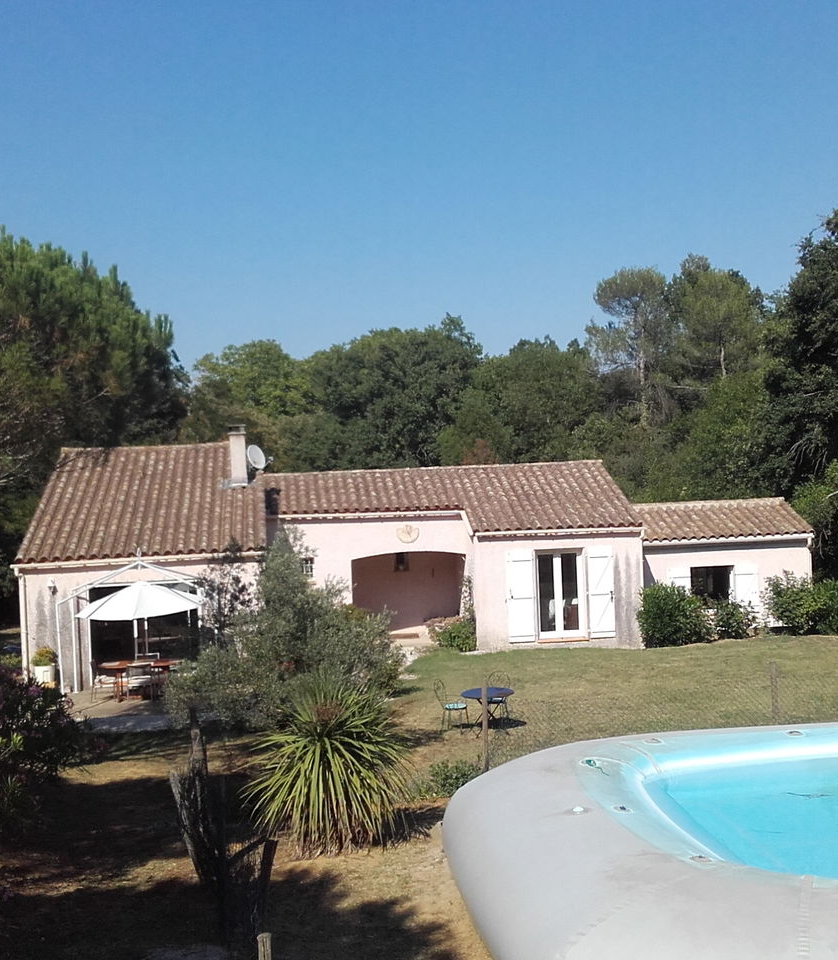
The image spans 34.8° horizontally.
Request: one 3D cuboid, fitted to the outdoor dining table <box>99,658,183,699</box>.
[{"bbox_3d":[-5.633,4.083,27.200,1.750,0.750,1.000,-2,4,-5],"label":"outdoor dining table"}]

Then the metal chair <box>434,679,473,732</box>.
[{"bbox_3d":[0.614,4.046,23.900,0.540,0.930,0.430,0,4,21],"label":"metal chair"}]

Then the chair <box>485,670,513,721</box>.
[{"bbox_3d":[1.466,3.965,24.500,0.440,0.920,0.500,-1,4,12],"label":"chair"}]

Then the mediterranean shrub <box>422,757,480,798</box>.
[{"bbox_3d":[0.435,4.239,19.000,0.900,0.600,0.800,-2,4,-5],"label":"mediterranean shrub"}]

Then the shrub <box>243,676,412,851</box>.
[{"bbox_3d":[-1.175,3.591,17.100,2.150,2.150,2.150,-2,4,-5],"label":"shrub"}]

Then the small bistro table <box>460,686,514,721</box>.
[{"bbox_3d":[1.218,4.113,23.900,0.970,0.730,0.970,-2,4,-5],"label":"small bistro table"}]

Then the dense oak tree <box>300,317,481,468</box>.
[{"bbox_3d":[-0.970,-1.859,52.283,7.200,9.000,6.800,-2,4,-5],"label":"dense oak tree"}]

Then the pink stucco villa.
[{"bbox_3d":[-0.062,1.146,34.466,18.130,5.390,11.370,-2,4,-5],"label":"pink stucco villa"}]

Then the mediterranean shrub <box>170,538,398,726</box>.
[{"bbox_3d":[-2.423,2.772,24.800,4.200,3.400,3.500,-2,4,-5],"label":"mediterranean shrub"}]

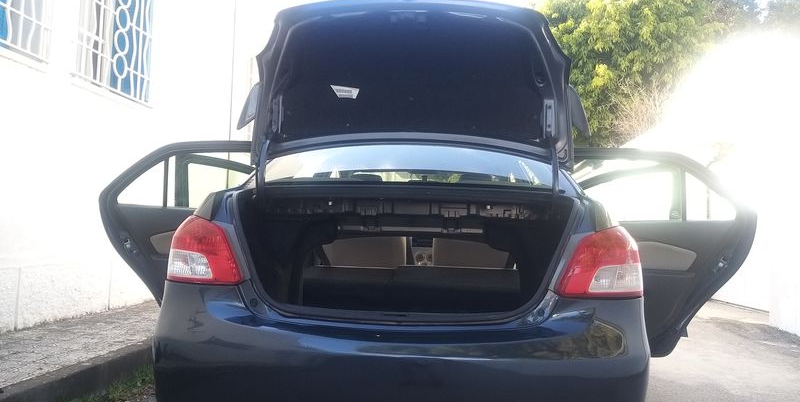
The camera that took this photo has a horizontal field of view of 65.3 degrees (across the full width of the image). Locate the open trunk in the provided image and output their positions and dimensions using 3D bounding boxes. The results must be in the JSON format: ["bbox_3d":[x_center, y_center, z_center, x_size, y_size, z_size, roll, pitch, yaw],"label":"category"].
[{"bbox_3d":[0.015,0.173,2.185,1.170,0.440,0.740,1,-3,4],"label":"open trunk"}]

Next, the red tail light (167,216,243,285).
[{"bbox_3d":[-0.598,0.149,1.990,0.290,0.220,0.270,1,-3,4],"label":"red tail light"}]

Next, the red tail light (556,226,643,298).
[{"bbox_3d":[0.594,0.180,1.911,0.290,0.220,0.270,1,-3,4],"label":"red tail light"}]

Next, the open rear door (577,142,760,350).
[{"bbox_3d":[1.291,0.295,3.264,1.050,1.090,0.200,0,-4,32],"label":"open rear door"}]

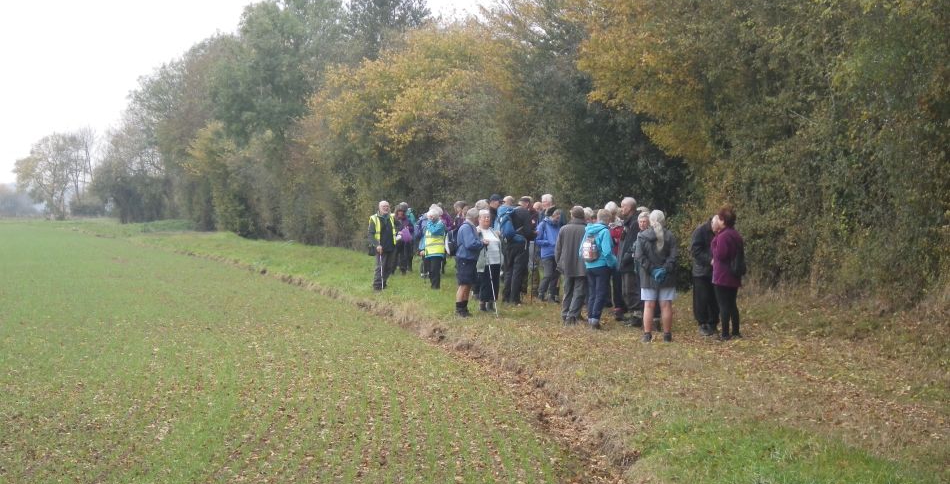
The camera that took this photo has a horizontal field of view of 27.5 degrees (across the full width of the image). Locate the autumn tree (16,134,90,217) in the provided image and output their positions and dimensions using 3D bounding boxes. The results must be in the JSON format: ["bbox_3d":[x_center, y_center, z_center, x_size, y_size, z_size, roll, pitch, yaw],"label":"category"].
[{"bbox_3d":[-42.483,-6.687,195.000,7.700,8.900,7.000,0,1,0],"label":"autumn tree"}]

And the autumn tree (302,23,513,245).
[{"bbox_3d":[-2.193,-3.346,63.000,6.800,7.600,6.000,0,1,0],"label":"autumn tree"}]

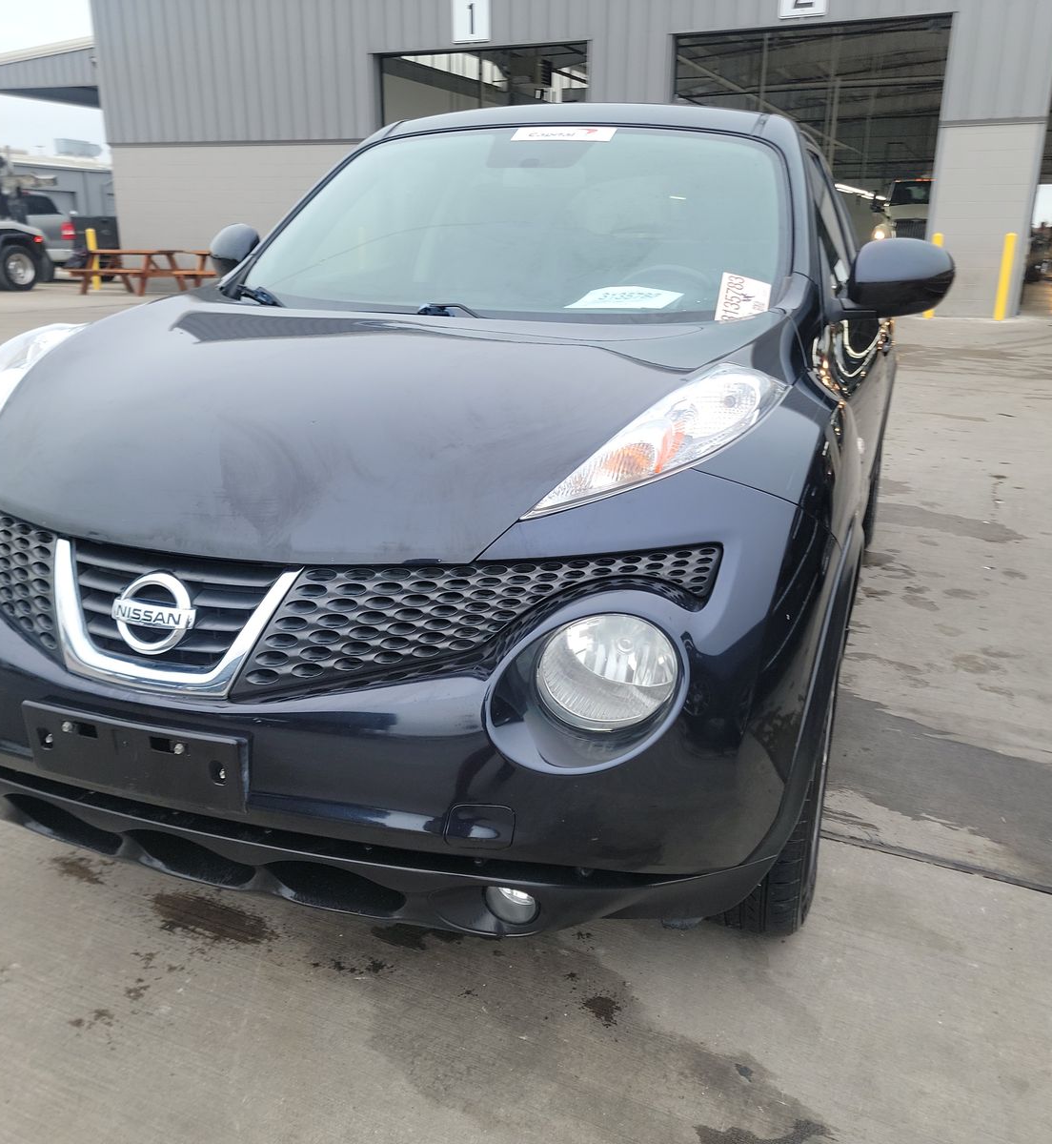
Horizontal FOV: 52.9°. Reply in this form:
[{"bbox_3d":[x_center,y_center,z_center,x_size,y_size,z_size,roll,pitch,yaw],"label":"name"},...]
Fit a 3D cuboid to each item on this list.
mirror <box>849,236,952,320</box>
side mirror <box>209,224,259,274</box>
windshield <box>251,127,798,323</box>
[{"bbox_3d":[0.872,-0.684,2.473,0.250,0.190,0.160,7,20,18],"label":"mirror"},{"bbox_3d":[-0.805,-0.891,3.027,0.250,0.190,0.160,7,20,18],"label":"side mirror"},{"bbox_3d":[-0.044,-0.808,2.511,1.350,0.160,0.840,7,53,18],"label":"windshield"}]

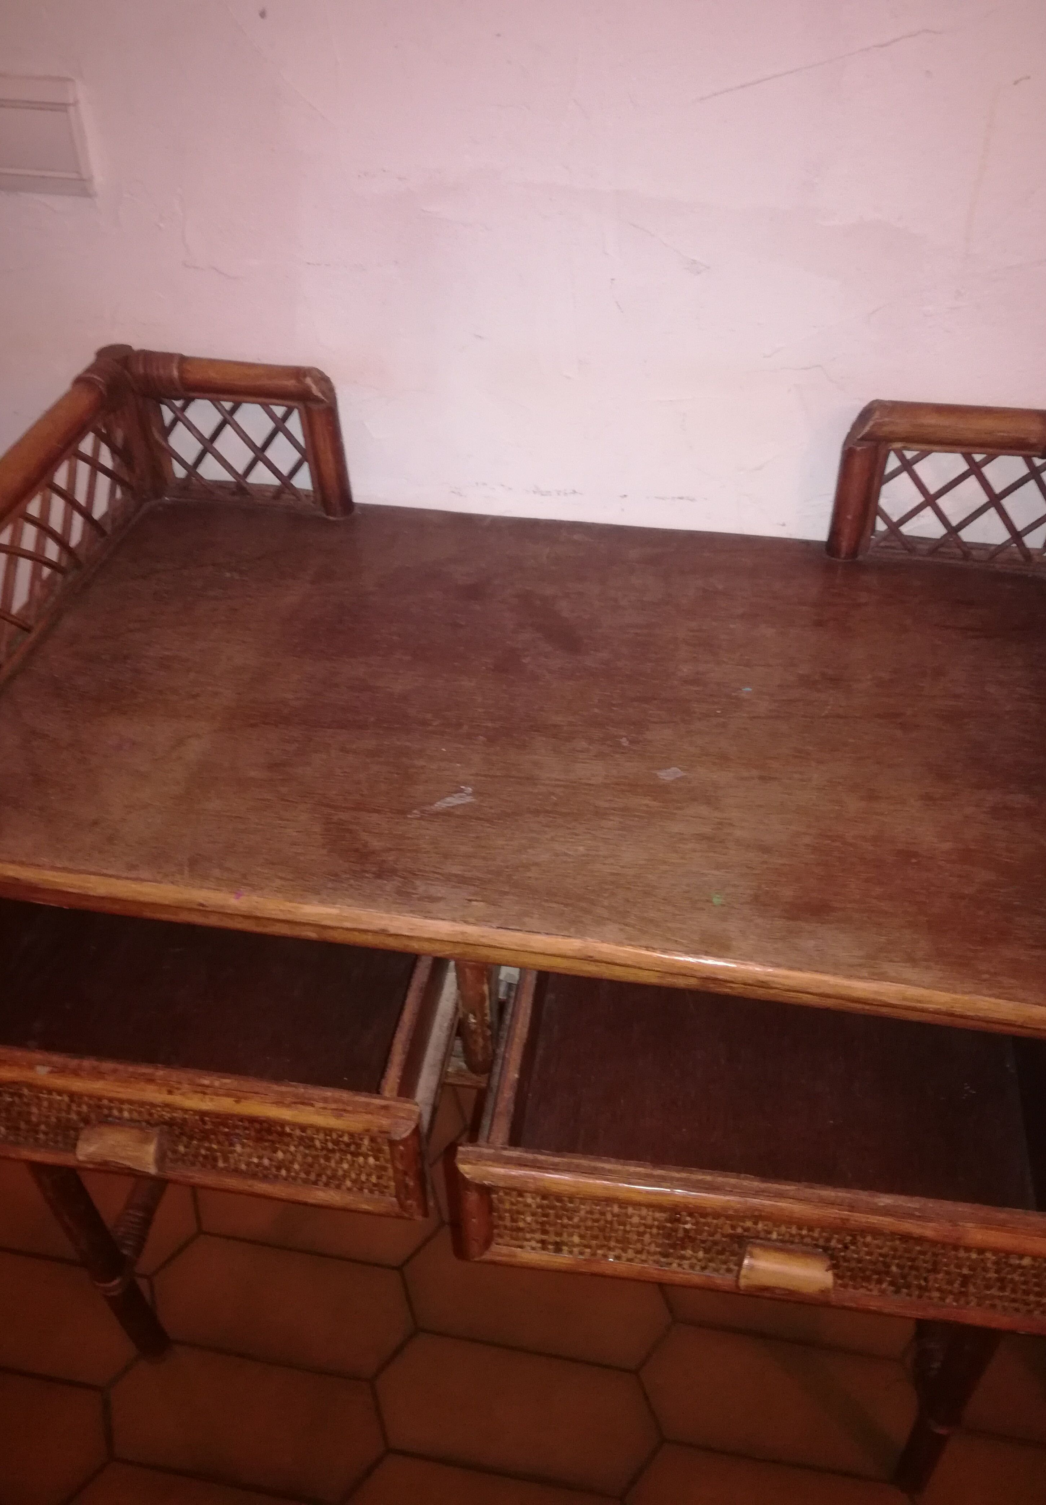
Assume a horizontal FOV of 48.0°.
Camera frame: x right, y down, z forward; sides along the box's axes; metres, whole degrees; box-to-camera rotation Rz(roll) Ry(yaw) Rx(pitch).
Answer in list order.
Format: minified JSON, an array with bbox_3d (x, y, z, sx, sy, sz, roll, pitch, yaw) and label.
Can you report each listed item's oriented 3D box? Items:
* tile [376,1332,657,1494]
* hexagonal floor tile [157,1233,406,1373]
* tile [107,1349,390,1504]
[{"bbox_3d":[-0.007,0.671,1.194,0.299,0.010,0.114,5,43,7],"label":"tile"},{"bbox_3d":[-0.260,0.601,1.278,0.299,0.010,0.114,5,43,7],"label":"hexagonal floor tile"},{"bbox_3d":[-0.282,0.679,1.193,0.299,0.010,0.114,5,43,7],"label":"tile"}]

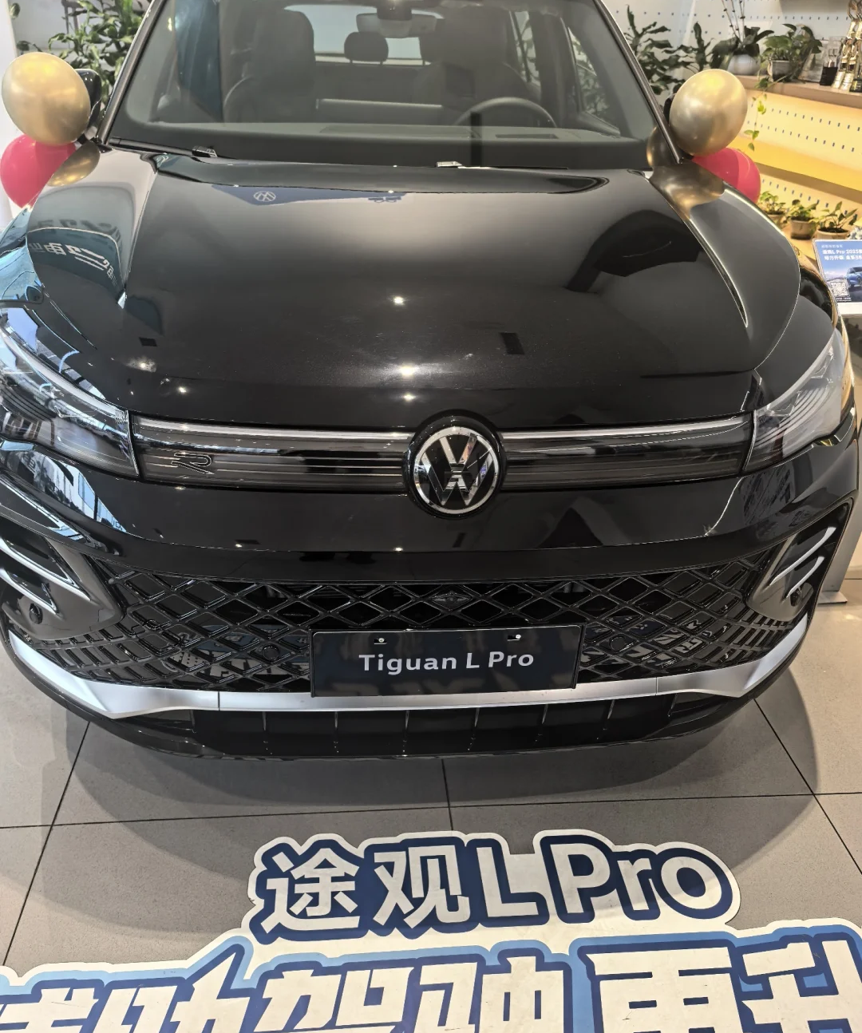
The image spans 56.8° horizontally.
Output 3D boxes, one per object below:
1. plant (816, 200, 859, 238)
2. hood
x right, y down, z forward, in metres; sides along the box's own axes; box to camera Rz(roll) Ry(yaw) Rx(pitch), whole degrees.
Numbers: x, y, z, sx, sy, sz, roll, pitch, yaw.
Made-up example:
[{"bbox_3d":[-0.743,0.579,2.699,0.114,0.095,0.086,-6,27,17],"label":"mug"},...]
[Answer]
[{"bbox_3d":[1.855,-1.335,3.633,0.192,0.198,0.190,-1,31,-6],"label":"plant"},{"bbox_3d":[-0.012,-0.513,1.593,1.570,0.240,1.160,-1,31,-6],"label":"hood"}]

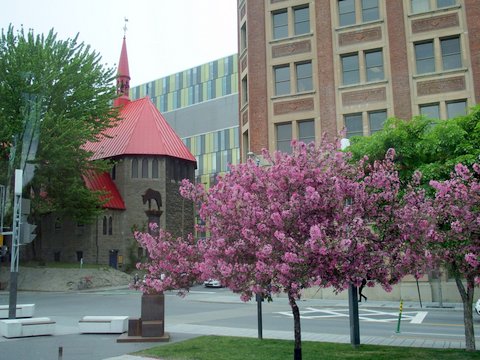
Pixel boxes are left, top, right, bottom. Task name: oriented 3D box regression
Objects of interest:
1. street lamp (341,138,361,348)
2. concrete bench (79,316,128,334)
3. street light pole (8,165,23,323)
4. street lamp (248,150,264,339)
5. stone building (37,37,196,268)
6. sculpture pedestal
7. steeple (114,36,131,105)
[{"bbox_3d":[2.663,1.420,12.669,0.240,4.970,0.240,-1,-10,0],"label":"street lamp"},{"bbox_3d":[-4.042,4.356,15.730,1.320,0.420,0.620,-1,-10,0],"label":"concrete bench"},{"bbox_3d":[-7.169,2.173,16.774,0.240,5.150,0.240,-1,-10,0],"label":"street light pole"},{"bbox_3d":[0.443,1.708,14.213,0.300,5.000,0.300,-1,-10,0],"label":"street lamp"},{"bbox_3d":[-17.171,-4.134,72.398,18.500,33.000,15.500,-6,-12,29],"label":"stone building"},{"bbox_3d":[-2.514,3.597,14.041,1.280,1.280,1.150,0,-10,-4],"label":"sculpture pedestal"},{"bbox_3d":[-16.789,-15.481,75.979,2.100,10.200,2.100,-1,-10,0],"label":"steeple"}]

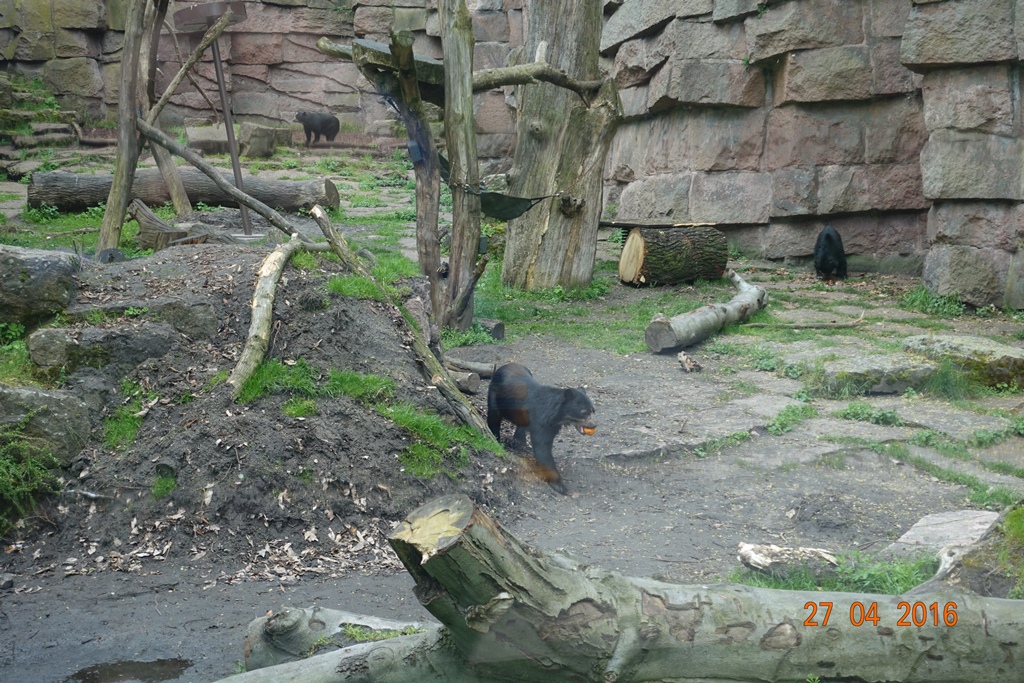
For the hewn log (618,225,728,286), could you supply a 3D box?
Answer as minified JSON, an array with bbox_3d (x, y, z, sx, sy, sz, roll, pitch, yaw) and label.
[{"bbox_3d":[2.099,-1.130,21.500,1.220,0.710,0.730,-4,9,-22],"label":"hewn log"}]

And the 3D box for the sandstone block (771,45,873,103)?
[{"bbox_3d":[4.306,-3.672,22.800,1.280,0.775,0.600,3,9,18],"label":"sandstone block"}]

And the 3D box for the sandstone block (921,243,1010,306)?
[{"bbox_3d":[5.784,-0.852,20.930,1.029,0.801,0.700,2,7,18],"label":"sandstone block"}]

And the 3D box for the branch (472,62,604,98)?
[{"bbox_3d":[0.310,-3.200,20.235,0.320,0.420,2.874,9,15,36],"label":"branch"}]

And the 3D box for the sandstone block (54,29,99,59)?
[{"bbox_3d":[-9.553,-6.530,36.300,0.970,0.674,0.600,-2,9,-12],"label":"sandstone block"}]

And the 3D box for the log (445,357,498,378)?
[{"bbox_3d":[-0.490,0.247,17.133,0.680,0.170,0.170,-3,13,-11],"label":"log"}]

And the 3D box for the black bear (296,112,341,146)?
[{"bbox_3d":[-4.730,-5.159,40.231,1.200,0.800,0.480,-7,14,-29],"label":"black bear"}]

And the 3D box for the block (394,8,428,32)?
[{"bbox_3d":[-2.437,-7.816,40.273,0.824,0.573,0.550,0,7,0],"label":"block"}]

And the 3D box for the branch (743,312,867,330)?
[{"bbox_3d":[3.116,-0.214,17.600,1.290,0.140,0.160,0,9,0],"label":"branch"}]

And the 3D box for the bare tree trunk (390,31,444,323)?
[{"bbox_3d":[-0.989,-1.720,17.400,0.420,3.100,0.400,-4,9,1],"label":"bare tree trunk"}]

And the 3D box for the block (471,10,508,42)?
[{"bbox_3d":[-0.401,-6.722,35.167,0.803,0.677,0.600,3,13,14],"label":"block"}]

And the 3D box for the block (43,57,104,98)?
[{"bbox_3d":[-9.638,-5.805,36.300,1.300,0.902,0.600,-2,9,-12],"label":"block"}]

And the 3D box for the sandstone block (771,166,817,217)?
[{"bbox_3d":[4.037,-2.125,23.276,0.648,0.695,0.600,3,7,22],"label":"sandstone block"}]

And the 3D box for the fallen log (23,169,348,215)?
[{"bbox_3d":[-4.868,-2.217,24.300,4.600,0.590,0.570,2,12,11],"label":"fallen log"}]

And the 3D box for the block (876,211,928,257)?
[{"bbox_3d":[5.476,-1.520,22.980,0.701,0.632,0.600,3,7,20],"label":"block"}]

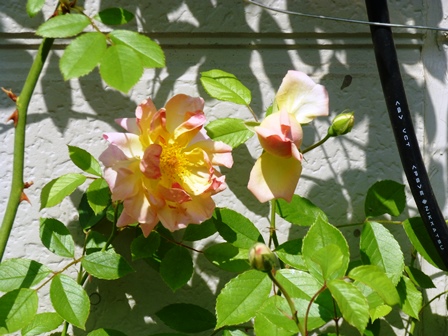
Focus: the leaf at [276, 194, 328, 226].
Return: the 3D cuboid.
[{"bbox_3d":[0.049,0.027,1.080,0.037,0.020,0.007,19,-33,0],"label":"leaf"}]

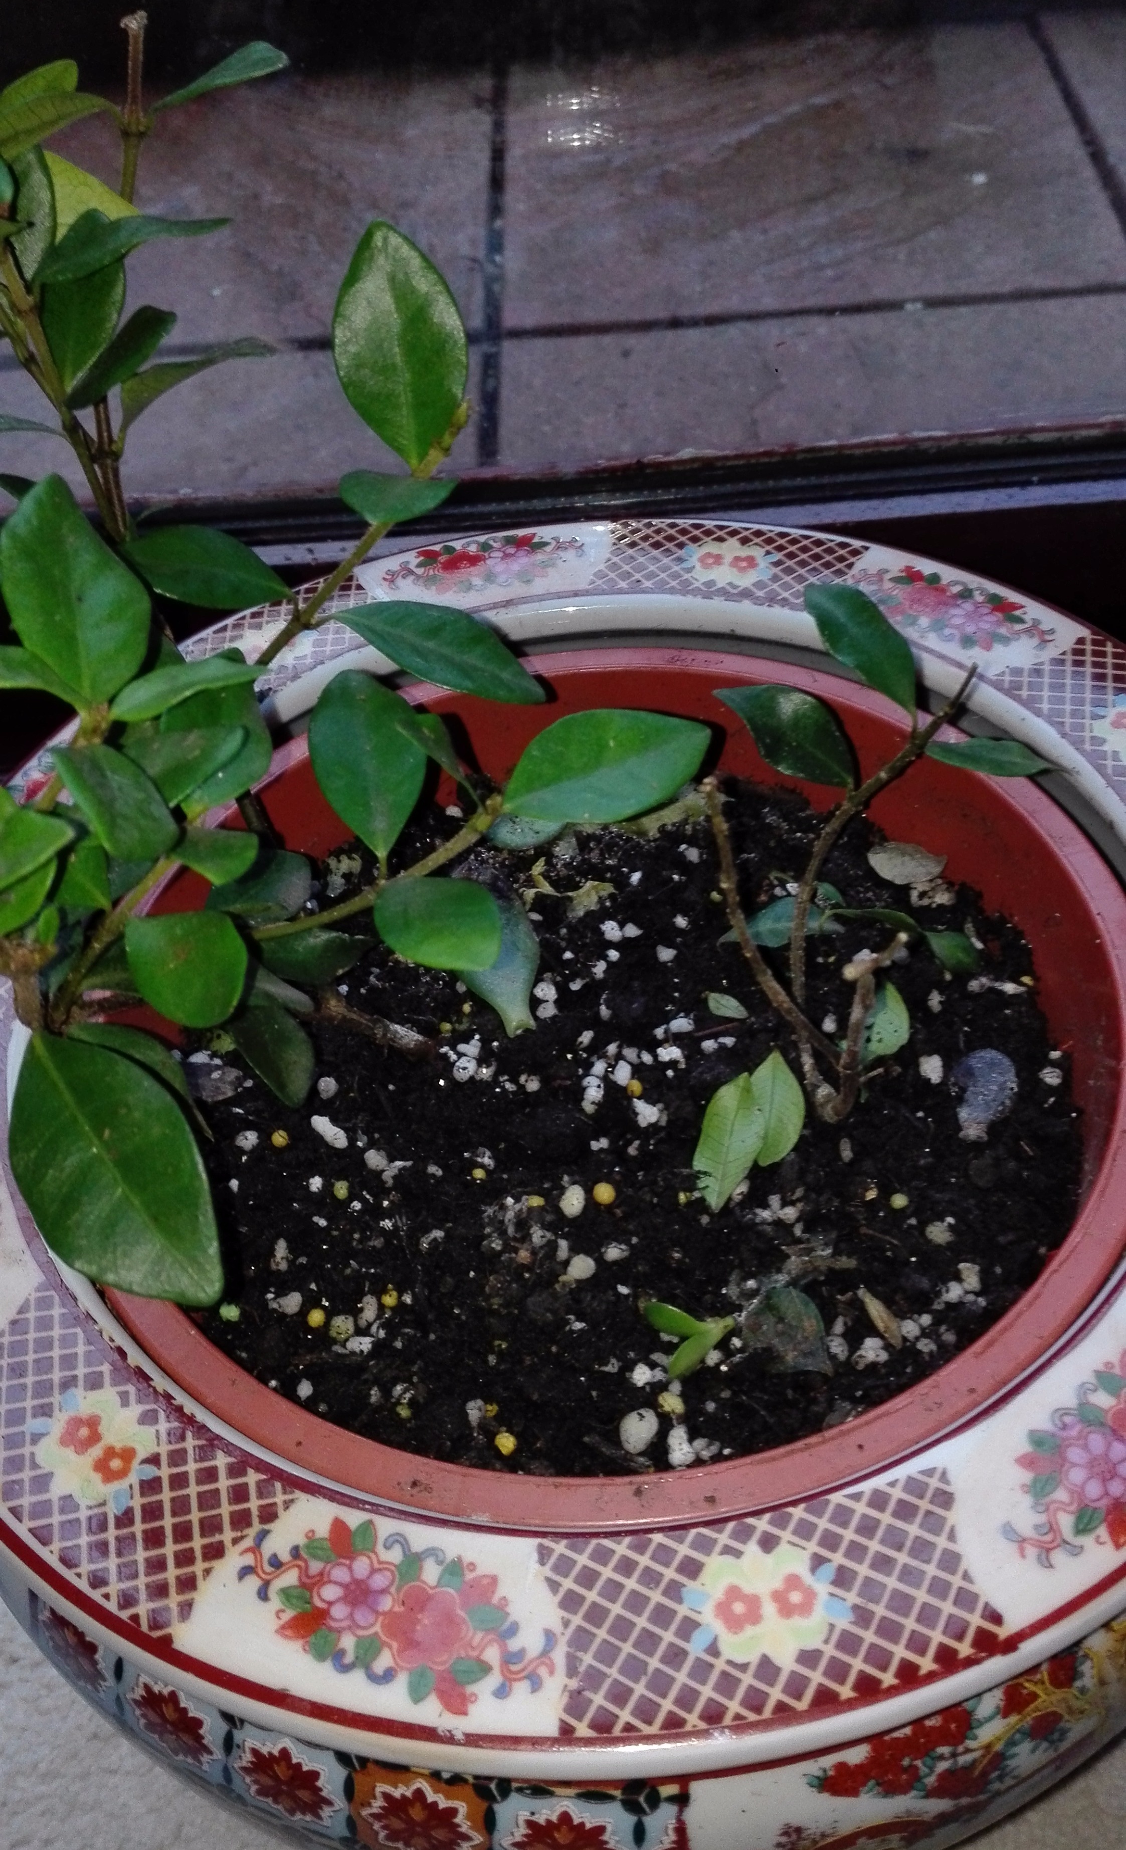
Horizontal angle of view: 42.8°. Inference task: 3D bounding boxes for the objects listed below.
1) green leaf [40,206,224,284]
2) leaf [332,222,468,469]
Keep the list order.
[{"bbox_3d":[-0.084,-0.133,0.280,0.039,0.009,0.016,-16,49,-8],"label":"green leaf"},{"bbox_3d":[-0.038,-0.136,0.335,0.029,0.009,0.056,-8,84,-4],"label":"leaf"}]

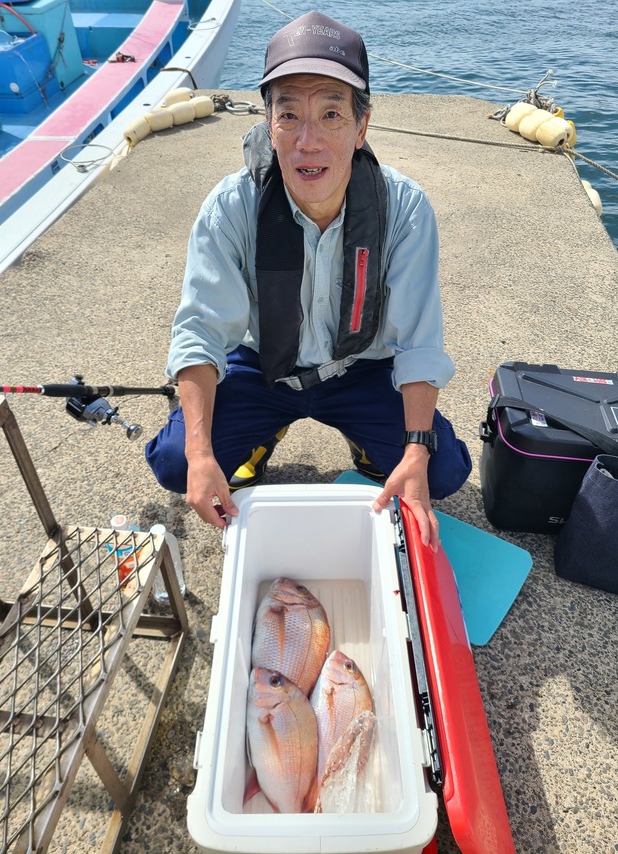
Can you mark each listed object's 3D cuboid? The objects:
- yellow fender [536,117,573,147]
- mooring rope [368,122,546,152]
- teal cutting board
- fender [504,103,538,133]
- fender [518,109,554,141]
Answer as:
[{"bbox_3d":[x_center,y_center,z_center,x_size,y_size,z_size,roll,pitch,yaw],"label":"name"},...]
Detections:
[{"bbox_3d":[1.494,-1.801,3.924,0.178,0.178,0.202,-11,41,-13],"label":"yellow fender"},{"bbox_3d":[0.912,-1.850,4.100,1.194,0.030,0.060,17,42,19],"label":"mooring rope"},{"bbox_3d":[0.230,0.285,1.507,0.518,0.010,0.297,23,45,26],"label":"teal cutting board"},{"bbox_3d":[1.383,-2.032,4.207,0.178,0.178,0.202,-11,41,-13],"label":"fender"},{"bbox_3d":[1.438,-1.916,4.066,0.178,0.178,0.202,-11,41,-13],"label":"fender"}]

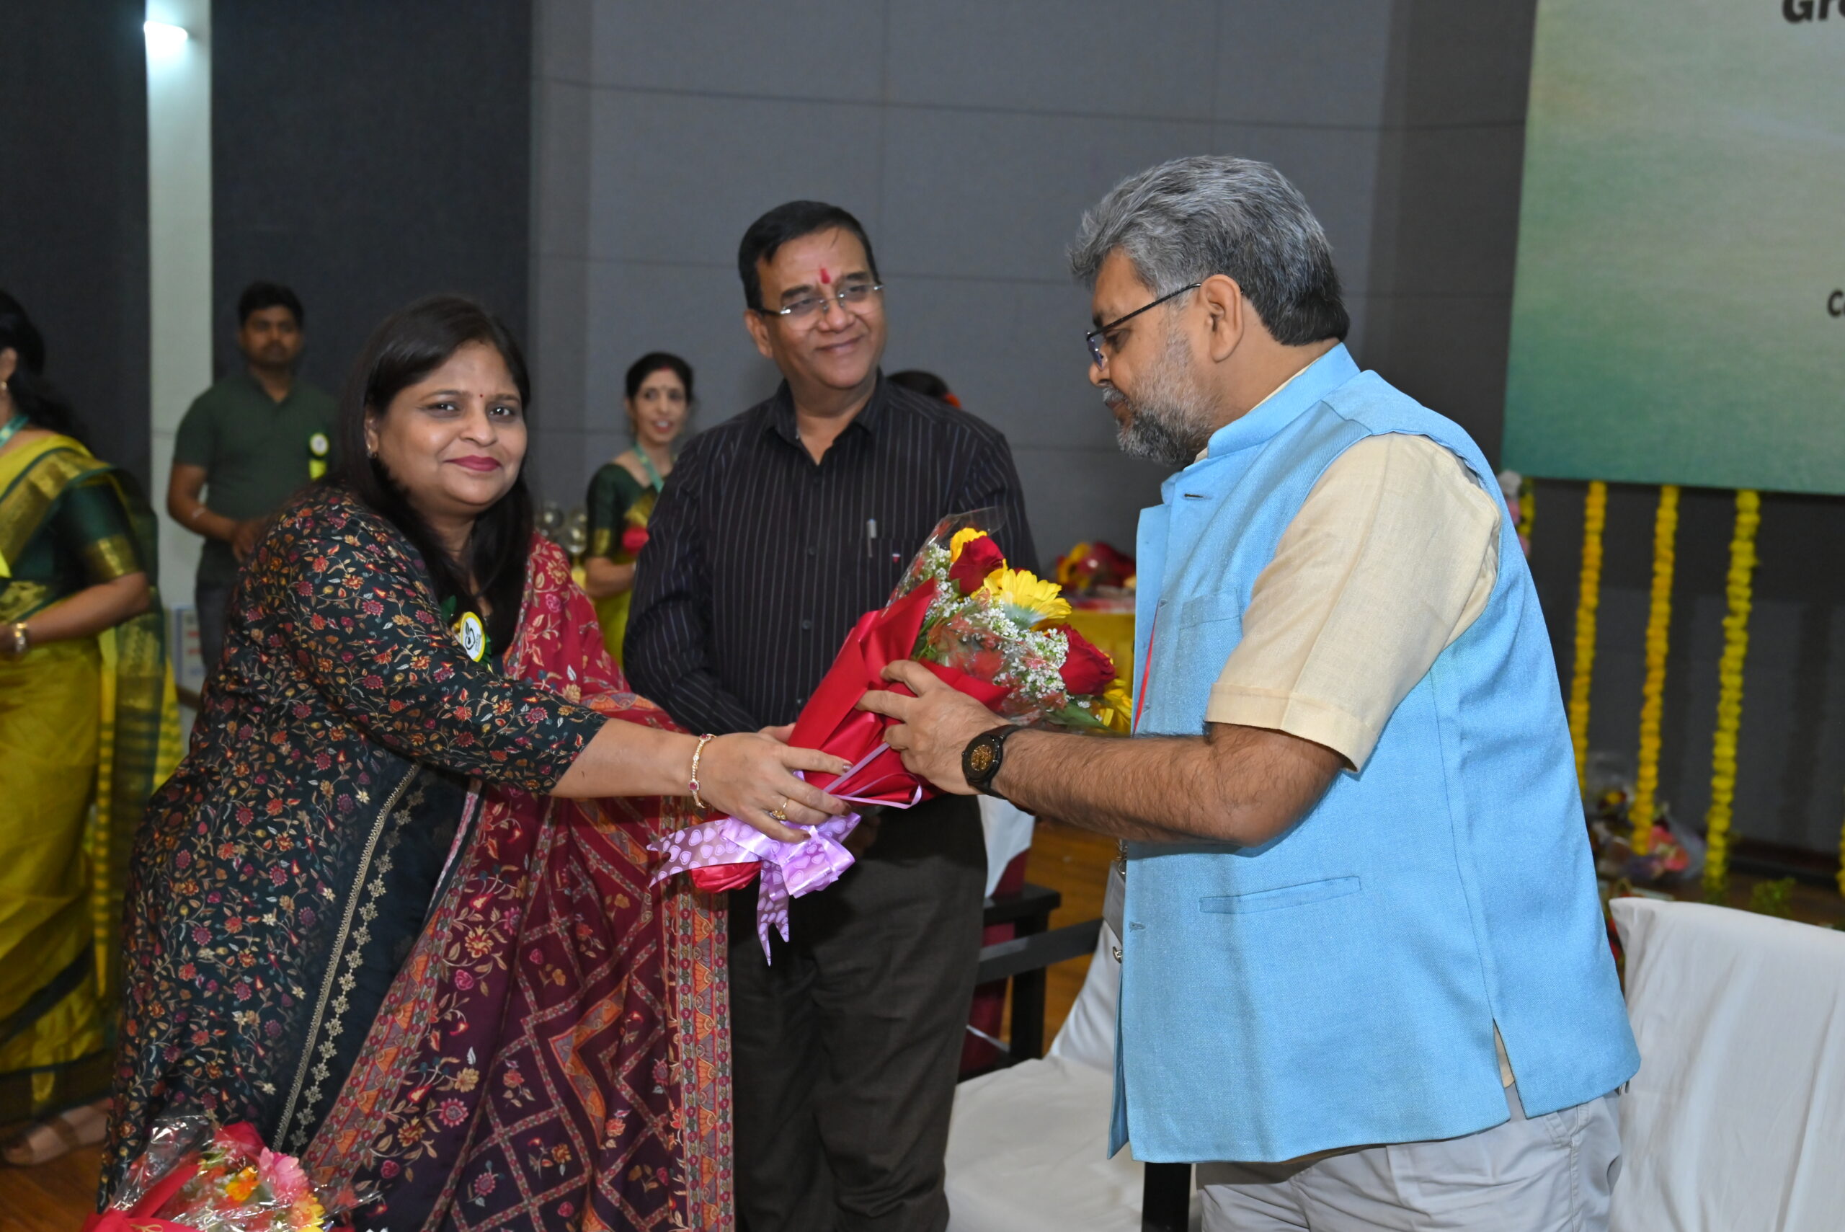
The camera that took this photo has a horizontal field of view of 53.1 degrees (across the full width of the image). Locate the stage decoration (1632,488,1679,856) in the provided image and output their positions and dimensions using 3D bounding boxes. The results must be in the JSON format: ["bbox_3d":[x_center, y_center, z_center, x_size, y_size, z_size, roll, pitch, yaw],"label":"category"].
[{"bbox_3d":[2.298,0.171,5.801,0.070,1.170,0.070,6,8,26],"label":"stage decoration"}]

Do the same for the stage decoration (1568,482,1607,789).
[{"bbox_3d":[2.104,0.149,5.900,0.070,1.150,0.070,6,8,26],"label":"stage decoration"}]

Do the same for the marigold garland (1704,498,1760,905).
[{"bbox_3d":[2.497,0.245,5.708,0.075,1.280,0.075,6,8,26],"label":"marigold garland"}]

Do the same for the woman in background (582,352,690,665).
[{"bbox_3d":[-0.665,0.111,4.661,0.450,1.540,0.340,-3,9,-37],"label":"woman in background"}]

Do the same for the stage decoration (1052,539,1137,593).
[{"bbox_3d":[0.608,-0.175,6.300,0.330,0.190,0.270,3,7,6],"label":"stage decoration"}]

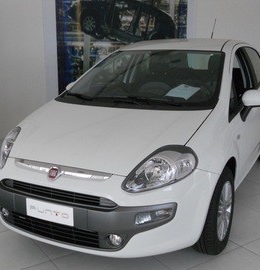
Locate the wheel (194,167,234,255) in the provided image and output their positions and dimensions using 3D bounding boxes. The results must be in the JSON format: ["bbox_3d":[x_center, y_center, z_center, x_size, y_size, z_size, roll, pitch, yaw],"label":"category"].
[{"bbox_3d":[0.574,0.521,2.795,0.190,0.615,0.620,7,15,27],"label":"wheel"}]

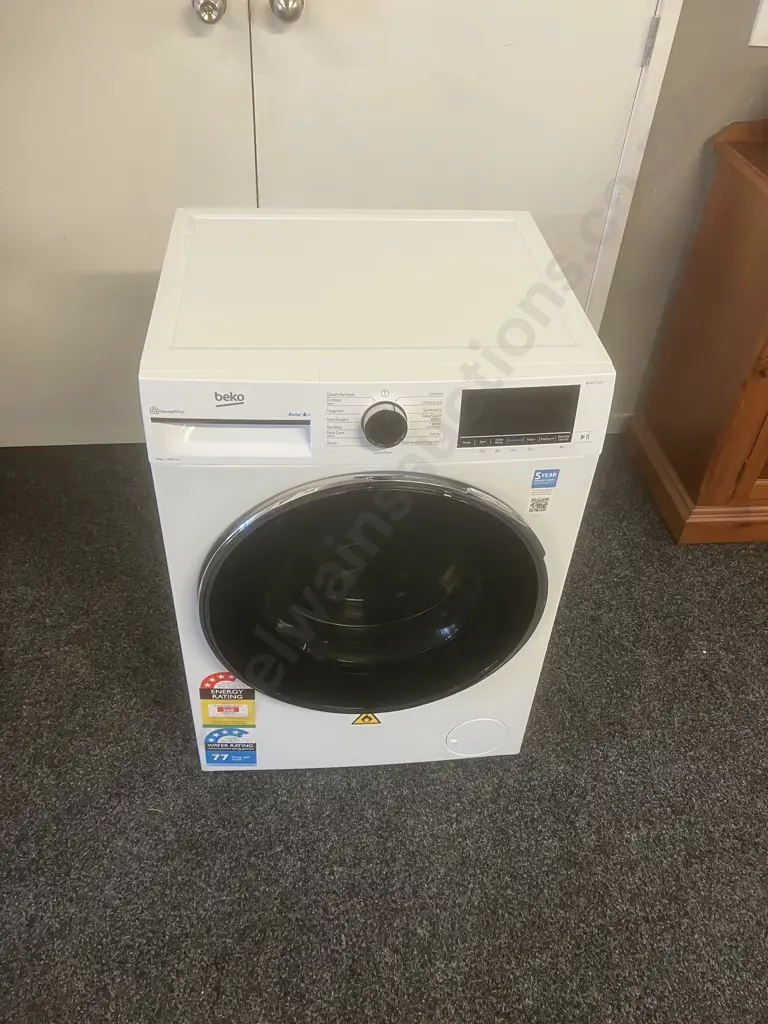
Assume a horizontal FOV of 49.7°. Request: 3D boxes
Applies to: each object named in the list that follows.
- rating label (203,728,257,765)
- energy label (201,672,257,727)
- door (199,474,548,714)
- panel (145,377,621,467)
[{"bbox_3d":[-0.272,0.420,1.478,0.090,0.117,0.003,1,40,-8],"label":"rating label"},{"bbox_3d":[-0.267,0.324,1.408,0.094,0.157,0.005,-1,41,-6],"label":"energy label"},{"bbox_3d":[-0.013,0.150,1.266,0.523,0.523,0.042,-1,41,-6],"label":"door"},{"bbox_3d":[0.000,-0.117,1.065,0.597,0.123,0.040,-1,41,-6],"label":"panel"}]

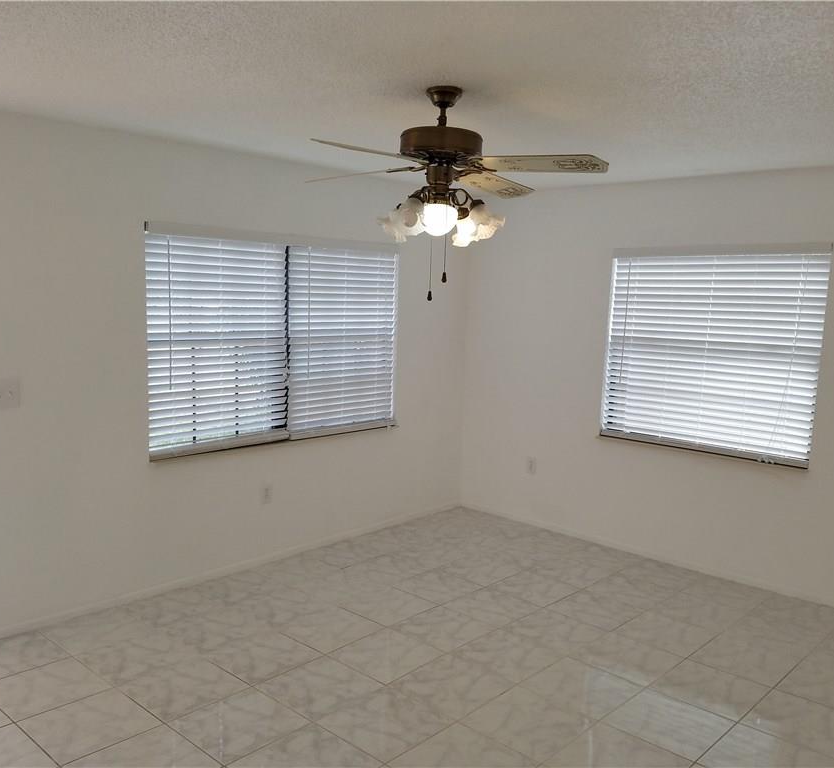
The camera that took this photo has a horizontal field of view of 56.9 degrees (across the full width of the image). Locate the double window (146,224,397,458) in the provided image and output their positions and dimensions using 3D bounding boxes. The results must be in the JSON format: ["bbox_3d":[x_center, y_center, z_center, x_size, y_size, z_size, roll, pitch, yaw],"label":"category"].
[{"bbox_3d":[-0.800,-0.277,4.784,0.100,1.280,1.905,8,9,42],"label":"double window"}]

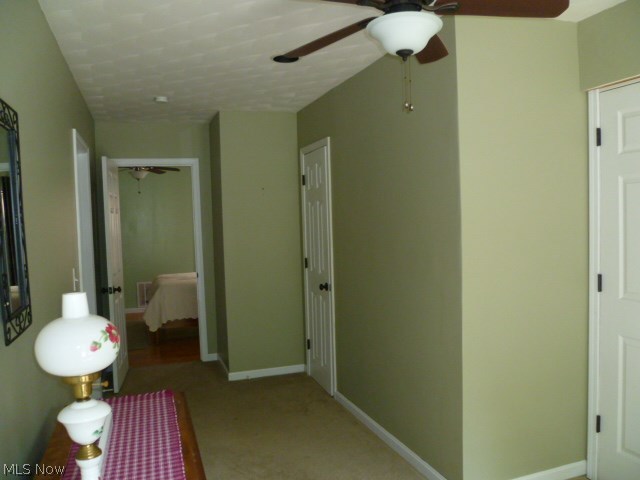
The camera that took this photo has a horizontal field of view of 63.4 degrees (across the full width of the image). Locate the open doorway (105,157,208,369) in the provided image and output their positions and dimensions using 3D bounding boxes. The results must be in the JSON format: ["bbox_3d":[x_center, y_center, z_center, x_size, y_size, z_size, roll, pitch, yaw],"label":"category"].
[{"bbox_3d":[-1.602,0.234,5.190,0.860,2.100,0.130,-3,3,-19],"label":"open doorway"}]

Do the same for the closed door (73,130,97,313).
[{"bbox_3d":[-1.751,0.305,3.820,0.130,2.100,1.120,-3,3,-19],"label":"closed door"}]

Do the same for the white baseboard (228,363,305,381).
[{"bbox_3d":[-0.485,1.230,4.807,0.730,0.080,0.020,-3,3,-19],"label":"white baseboard"}]

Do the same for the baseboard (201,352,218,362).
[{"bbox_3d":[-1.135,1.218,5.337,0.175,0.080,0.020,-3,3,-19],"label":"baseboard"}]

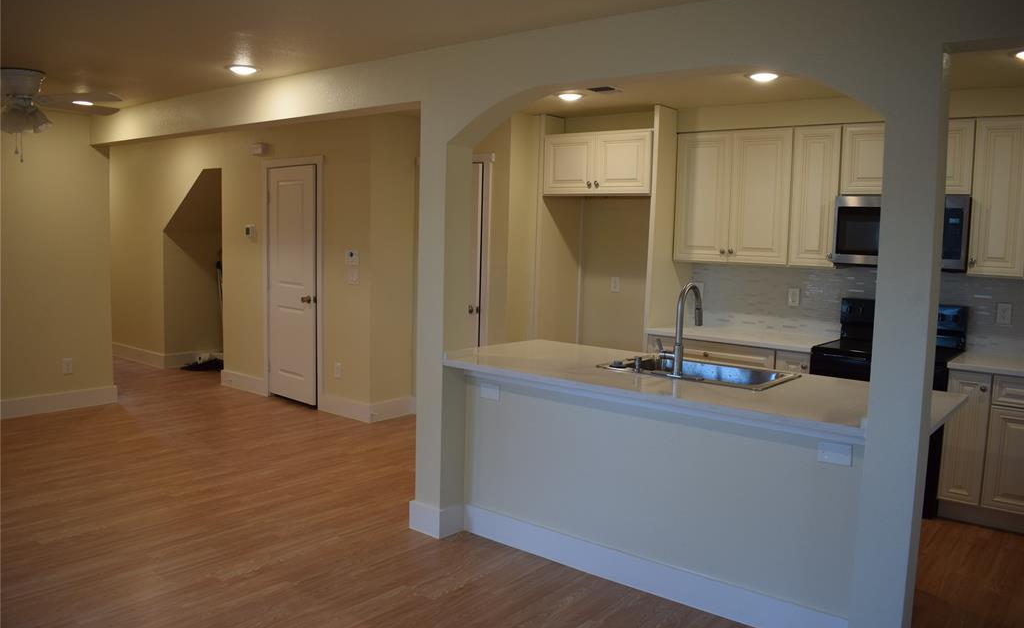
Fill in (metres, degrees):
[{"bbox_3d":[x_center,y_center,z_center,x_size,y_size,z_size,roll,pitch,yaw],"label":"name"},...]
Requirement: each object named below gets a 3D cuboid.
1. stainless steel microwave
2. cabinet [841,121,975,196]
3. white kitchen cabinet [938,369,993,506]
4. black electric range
[{"bbox_3d":[2.430,-0.502,4.748,0.742,0.430,0.385,6,7,38],"label":"stainless steel microwave"},{"bbox_3d":[2.457,-0.951,4.723,0.736,0.445,0.332,6,7,38],"label":"cabinet"},{"bbox_3d":[2.697,0.671,4.493,0.208,0.745,0.612,6,7,38],"label":"white kitchen cabinet"},{"bbox_3d":[2.301,0.534,4.735,0.750,1.180,0.660,6,7,38],"label":"black electric range"}]

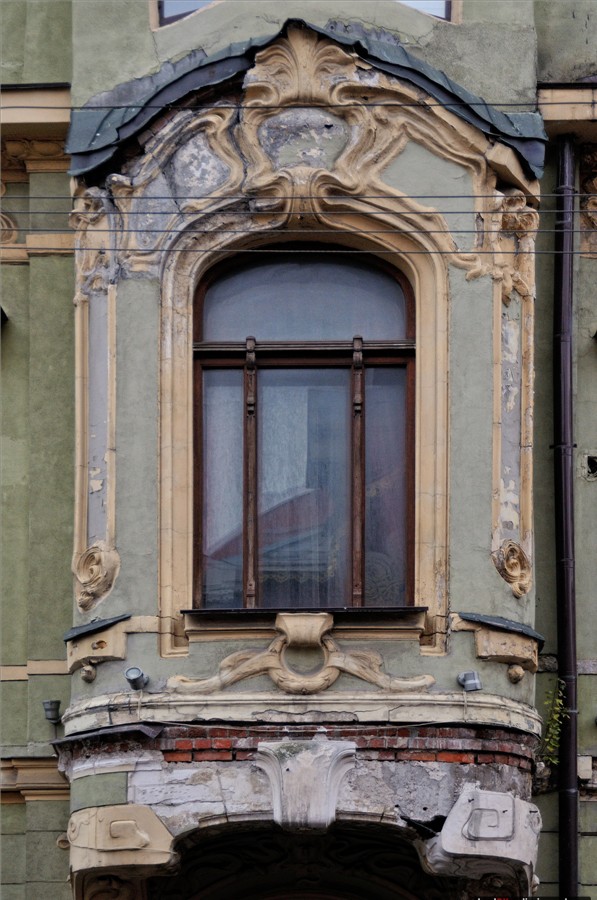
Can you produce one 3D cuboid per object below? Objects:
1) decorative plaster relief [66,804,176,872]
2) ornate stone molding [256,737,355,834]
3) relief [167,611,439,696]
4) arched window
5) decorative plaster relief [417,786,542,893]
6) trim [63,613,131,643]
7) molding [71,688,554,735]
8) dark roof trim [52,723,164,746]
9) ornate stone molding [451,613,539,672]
[{"bbox_3d":[-1.171,2.595,13.664,0.650,0.413,0.450,-2,-7,18],"label":"decorative plaster relief"},{"bbox_3d":[0.045,2.196,13.458,0.663,0.586,0.250,0,-6,0],"label":"ornate stone molding"},{"bbox_3d":[0.013,1.349,13.554,1.758,0.536,0.200,0,-6,0],"label":"relief"},{"bbox_3d":[0.034,-0.152,14.007,1.496,2.463,0.160,0,-6,0],"label":"arched window"},{"bbox_3d":[1.201,2.586,13.645,0.720,0.670,0.500,2,-7,-18],"label":"decorative plaster relief"},{"bbox_3d":[-1.368,1.205,13.883,0.400,0.140,0.350,-3,-7,25],"label":"trim"},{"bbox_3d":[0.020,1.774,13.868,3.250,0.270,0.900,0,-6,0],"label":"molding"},{"bbox_3d":[-1.282,1.920,13.822,0.700,0.130,0.400,-3,-7,25],"label":"dark roof trim"},{"bbox_3d":[1.320,1.302,13.811,0.520,0.365,0.380,2,-7,-20],"label":"ornate stone molding"}]

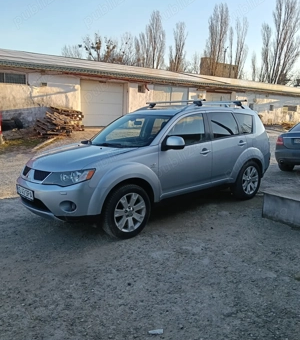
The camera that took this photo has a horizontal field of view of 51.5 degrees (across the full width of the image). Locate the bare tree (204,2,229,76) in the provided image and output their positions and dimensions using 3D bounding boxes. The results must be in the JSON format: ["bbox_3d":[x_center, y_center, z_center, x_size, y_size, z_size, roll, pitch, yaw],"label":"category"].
[{"bbox_3d":[10.724,-17.746,51.587,4.170,18.270,4.170,3,11,11],"label":"bare tree"}]

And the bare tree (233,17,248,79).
[{"bbox_3d":[15.095,-17.350,53.757,2.690,16.800,2.690,3,11,15],"label":"bare tree"}]

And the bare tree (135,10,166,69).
[{"bbox_3d":[-0.023,-17.713,52.647,5.250,17.550,5.250,1,11,0],"label":"bare tree"}]

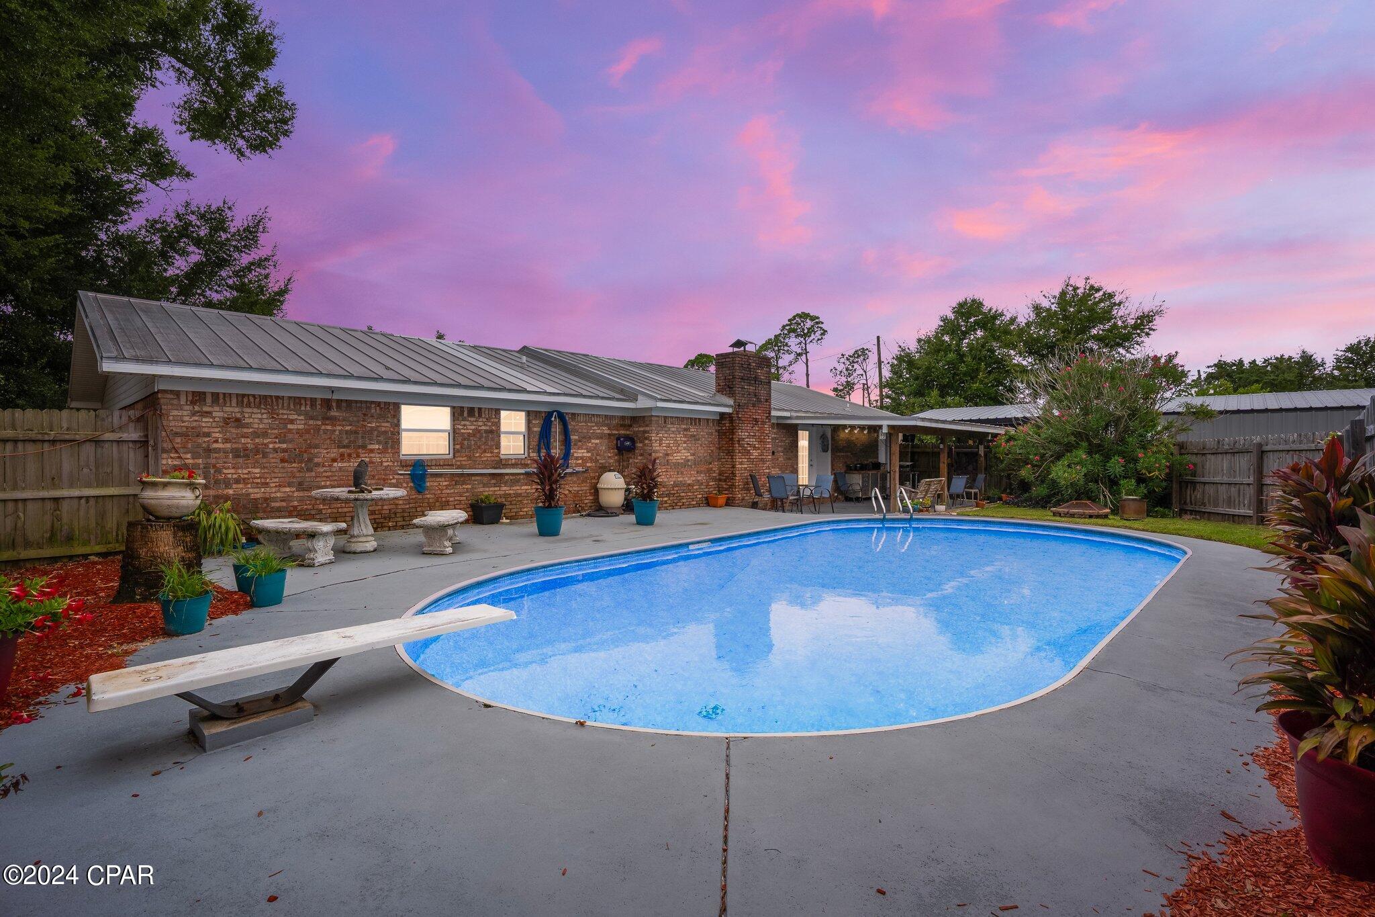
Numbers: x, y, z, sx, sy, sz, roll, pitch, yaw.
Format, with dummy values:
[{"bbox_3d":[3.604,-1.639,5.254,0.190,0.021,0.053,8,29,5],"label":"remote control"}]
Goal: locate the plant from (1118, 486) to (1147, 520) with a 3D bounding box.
[{"bbox_3d":[8.974,0.890,12.300,0.480,0.690,0.480,0,0,0],"label":"plant"}]

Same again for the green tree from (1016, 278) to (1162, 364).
[{"bbox_3d":[18.300,-3.534,28.000,7.000,9.700,6.500,0,1,33],"label":"green tree"}]

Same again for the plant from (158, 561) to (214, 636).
[{"bbox_3d":[-3.430,0.941,4.170,0.320,0.465,0.320,-1,1,-39],"label":"plant"}]

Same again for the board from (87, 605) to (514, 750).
[{"bbox_3d":[-1.730,1.050,3.030,0.360,0.320,1.770,0,1,44],"label":"board"}]

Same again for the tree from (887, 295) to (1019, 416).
[{"bbox_3d":[12.159,-3.100,28.000,6.400,8.600,6.200,0,0,0],"label":"tree"}]

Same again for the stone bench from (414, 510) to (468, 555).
[{"bbox_3d":[-3.120,0.935,7.830,0.550,0.415,1.330,0,0,-14],"label":"stone bench"}]

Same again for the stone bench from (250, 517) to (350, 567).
[{"bbox_3d":[-4.430,0.945,6.930,1.330,0.415,0.550,0,1,27],"label":"stone bench"}]

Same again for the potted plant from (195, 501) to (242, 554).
[{"bbox_3d":[-5.820,0.825,7.500,0.600,0.660,0.550,0,1,-38],"label":"potted plant"}]

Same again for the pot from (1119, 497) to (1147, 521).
[{"bbox_3d":[8.974,1.000,12.300,0.450,0.450,0.450,0,0,0],"label":"pot"}]

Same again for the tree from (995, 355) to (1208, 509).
[{"bbox_3d":[10.100,-0.668,15.000,4.600,3.870,4.200,0,1,34],"label":"tree"}]

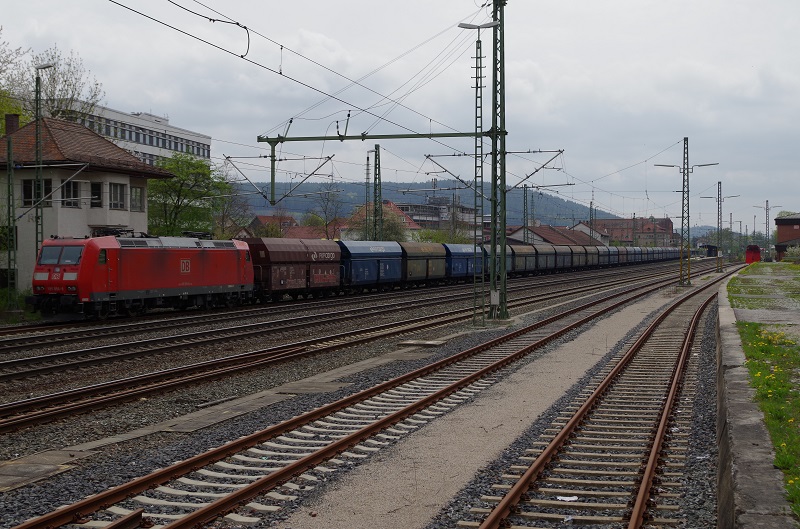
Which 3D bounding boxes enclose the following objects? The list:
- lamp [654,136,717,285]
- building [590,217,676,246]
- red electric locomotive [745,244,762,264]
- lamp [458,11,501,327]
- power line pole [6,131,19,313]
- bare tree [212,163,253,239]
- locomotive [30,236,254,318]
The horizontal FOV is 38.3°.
[{"bbox_3d":[26.600,-4.900,107.000,6.000,13.700,0.800,0,1,17],"label":"lamp"},{"bbox_3d":[75.000,-7.700,372.000,28.000,14.500,15.000,0,1,8],"label":"building"},{"bbox_3d":[77.600,-2.050,253.000,3.000,4.200,17.000,0,1,17],"label":"red electric locomotive"},{"bbox_3d":[3.220,-3.660,46.800,1.750,12.400,0.380,0,1,17],"label":"lamp"},{"bbox_3d":[-17.600,-1.800,52.300,0.380,7.900,0.280,0,1,17],"label":"power line pole"},{"bbox_3d":[-12.500,-2.700,86.000,3.700,10.100,3.700,0,1,0],"label":"bare tree"},{"bbox_3d":[-12.220,0.360,58.300,2.980,4.150,18.900,0,1,17],"label":"locomotive"}]

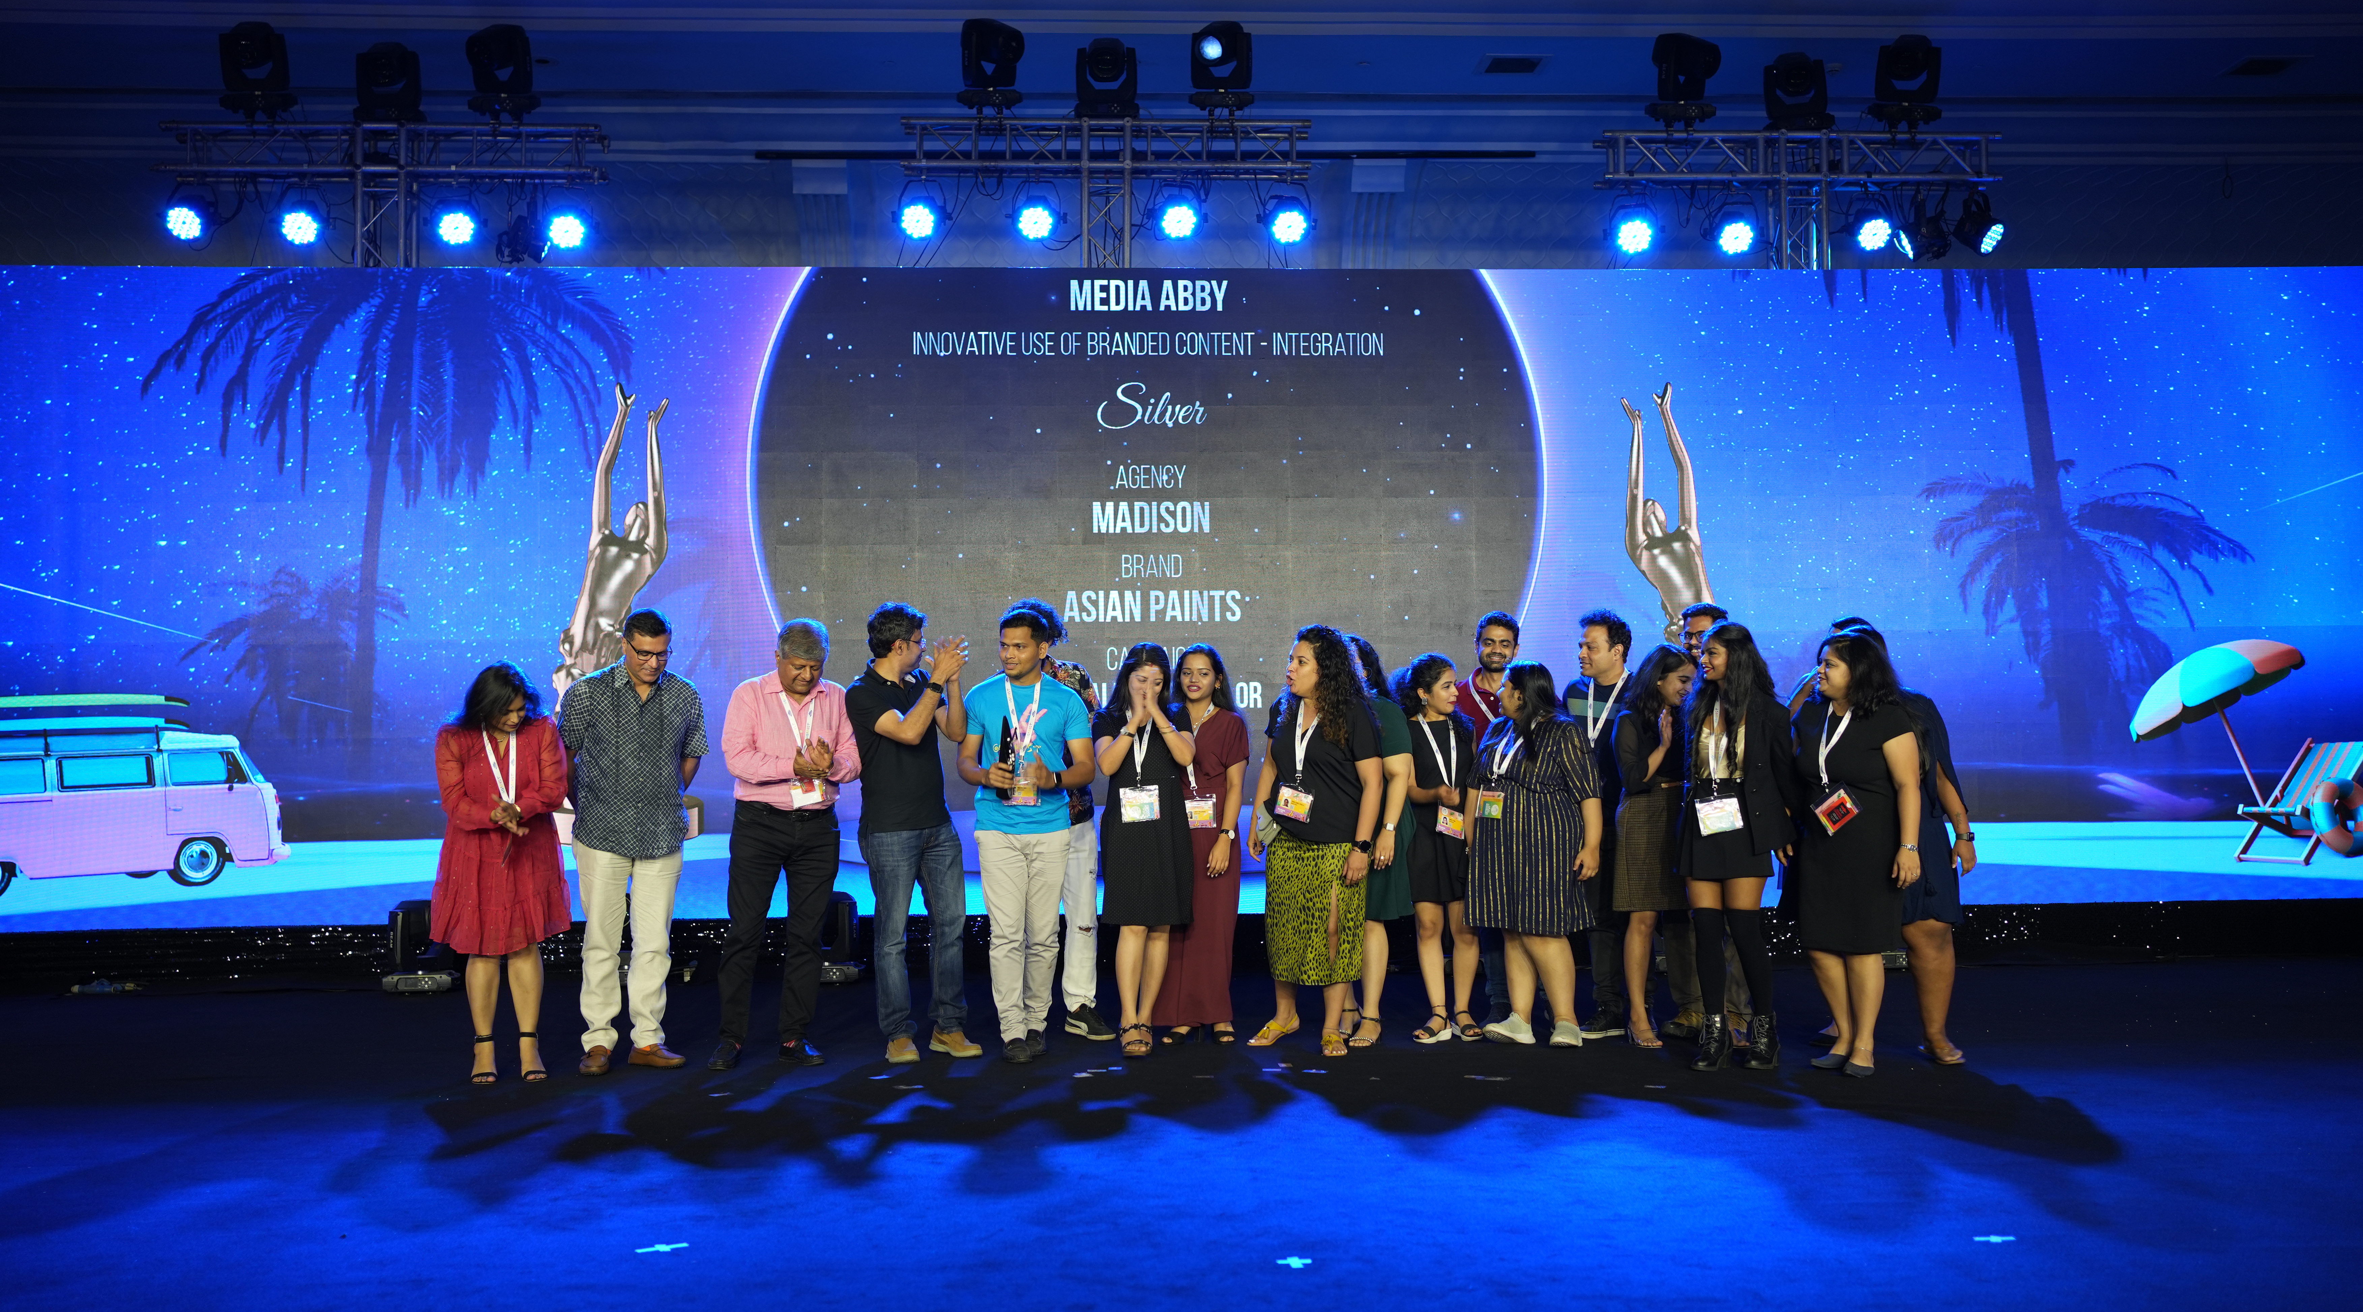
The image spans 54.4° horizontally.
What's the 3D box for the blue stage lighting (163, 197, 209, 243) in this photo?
[{"bbox_3d":[-5.461,-2.399,12.613,0.250,0.260,0.240,-1,23,1],"label":"blue stage lighting"}]

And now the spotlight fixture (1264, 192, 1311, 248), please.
[{"bbox_3d":[0.591,-2.449,12.931,0.250,0.260,0.240,0,18,-8],"label":"spotlight fixture"}]

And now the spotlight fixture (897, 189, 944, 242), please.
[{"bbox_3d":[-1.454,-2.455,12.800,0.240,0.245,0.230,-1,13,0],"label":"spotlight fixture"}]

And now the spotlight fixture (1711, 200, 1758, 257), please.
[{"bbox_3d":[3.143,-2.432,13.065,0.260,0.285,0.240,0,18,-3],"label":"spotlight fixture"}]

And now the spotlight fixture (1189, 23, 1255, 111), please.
[{"bbox_3d":[0.224,-3.293,12.860,0.350,0.450,0.360,-1,-2,22],"label":"spotlight fixture"}]

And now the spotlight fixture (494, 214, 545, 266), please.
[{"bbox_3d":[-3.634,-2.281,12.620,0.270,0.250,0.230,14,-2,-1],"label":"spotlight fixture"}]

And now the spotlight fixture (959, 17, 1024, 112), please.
[{"bbox_3d":[-1.062,-3.295,12.830,0.360,0.450,0.350,-2,-3,41],"label":"spotlight fixture"}]

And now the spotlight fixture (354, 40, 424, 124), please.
[{"bbox_3d":[-4.412,-3.189,12.791,0.370,0.430,0.310,0,-2,-10],"label":"spotlight fixture"}]

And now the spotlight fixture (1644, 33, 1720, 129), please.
[{"bbox_3d":[2.831,-3.245,13.000,0.370,0.460,0.350,-3,-3,44],"label":"spotlight fixture"}]

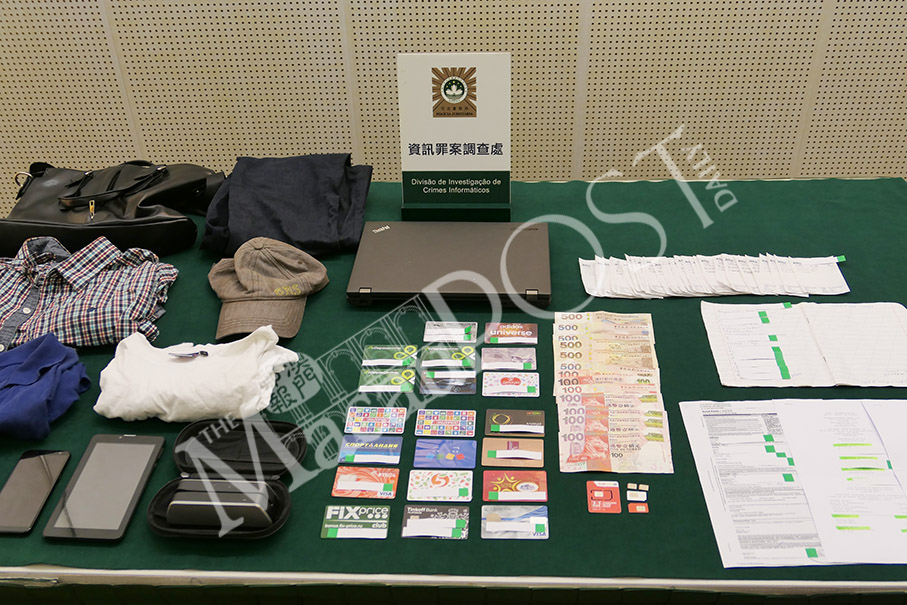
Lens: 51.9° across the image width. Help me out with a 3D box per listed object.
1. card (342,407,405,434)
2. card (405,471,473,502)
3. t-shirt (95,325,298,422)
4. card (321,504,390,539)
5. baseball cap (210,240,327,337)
[{"bbox_3d":[-0.112,0.171,1.350,0.086,0.001,0.054,0,36,3],"label":"card"},{"bbox_3d":[-0.017,0.245,1.247,0.086,0.001,0.054,0,37,3],"label":"card"},{"bbox_3d":[-0.385,0.106,1.415,0.285,0.056,0.165,-1,36,1],"label":"t-shirt"},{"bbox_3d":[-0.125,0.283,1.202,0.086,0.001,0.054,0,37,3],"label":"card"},{"bbox_3d":[-0.315,-0.042,1.567,0.203,0.095,0.212,0,37,2],"label":"baseball cap"}]

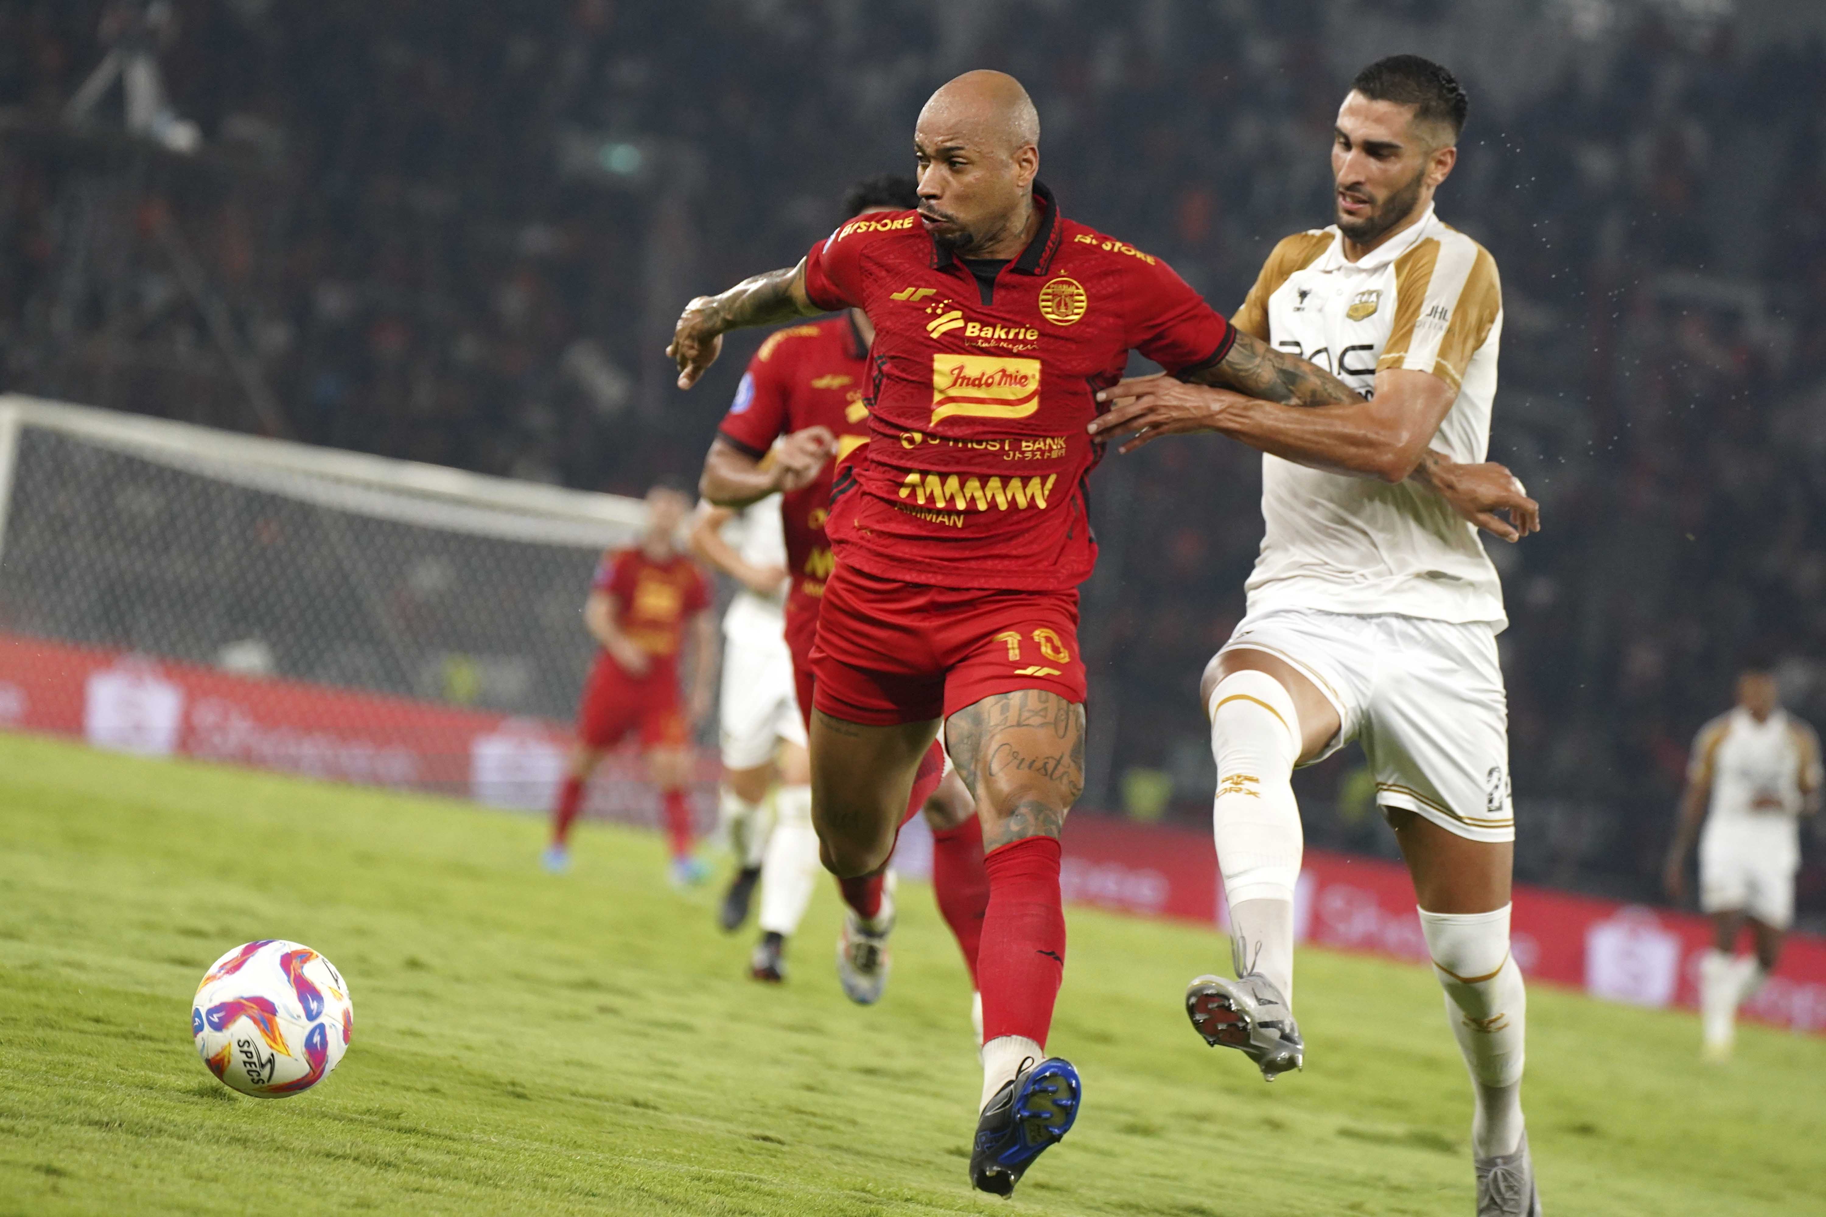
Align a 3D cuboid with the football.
[{"bbox_3d":[-0.884,0.568,18.350,0.220,0.220,0.220,9,-1,0],"label":"football"}]

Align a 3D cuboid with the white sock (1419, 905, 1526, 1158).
[{"bbox_3d":[0.851,0.639,20.100,0.145,0.385,0.150,-5,6,5],"label":"white sock"}]

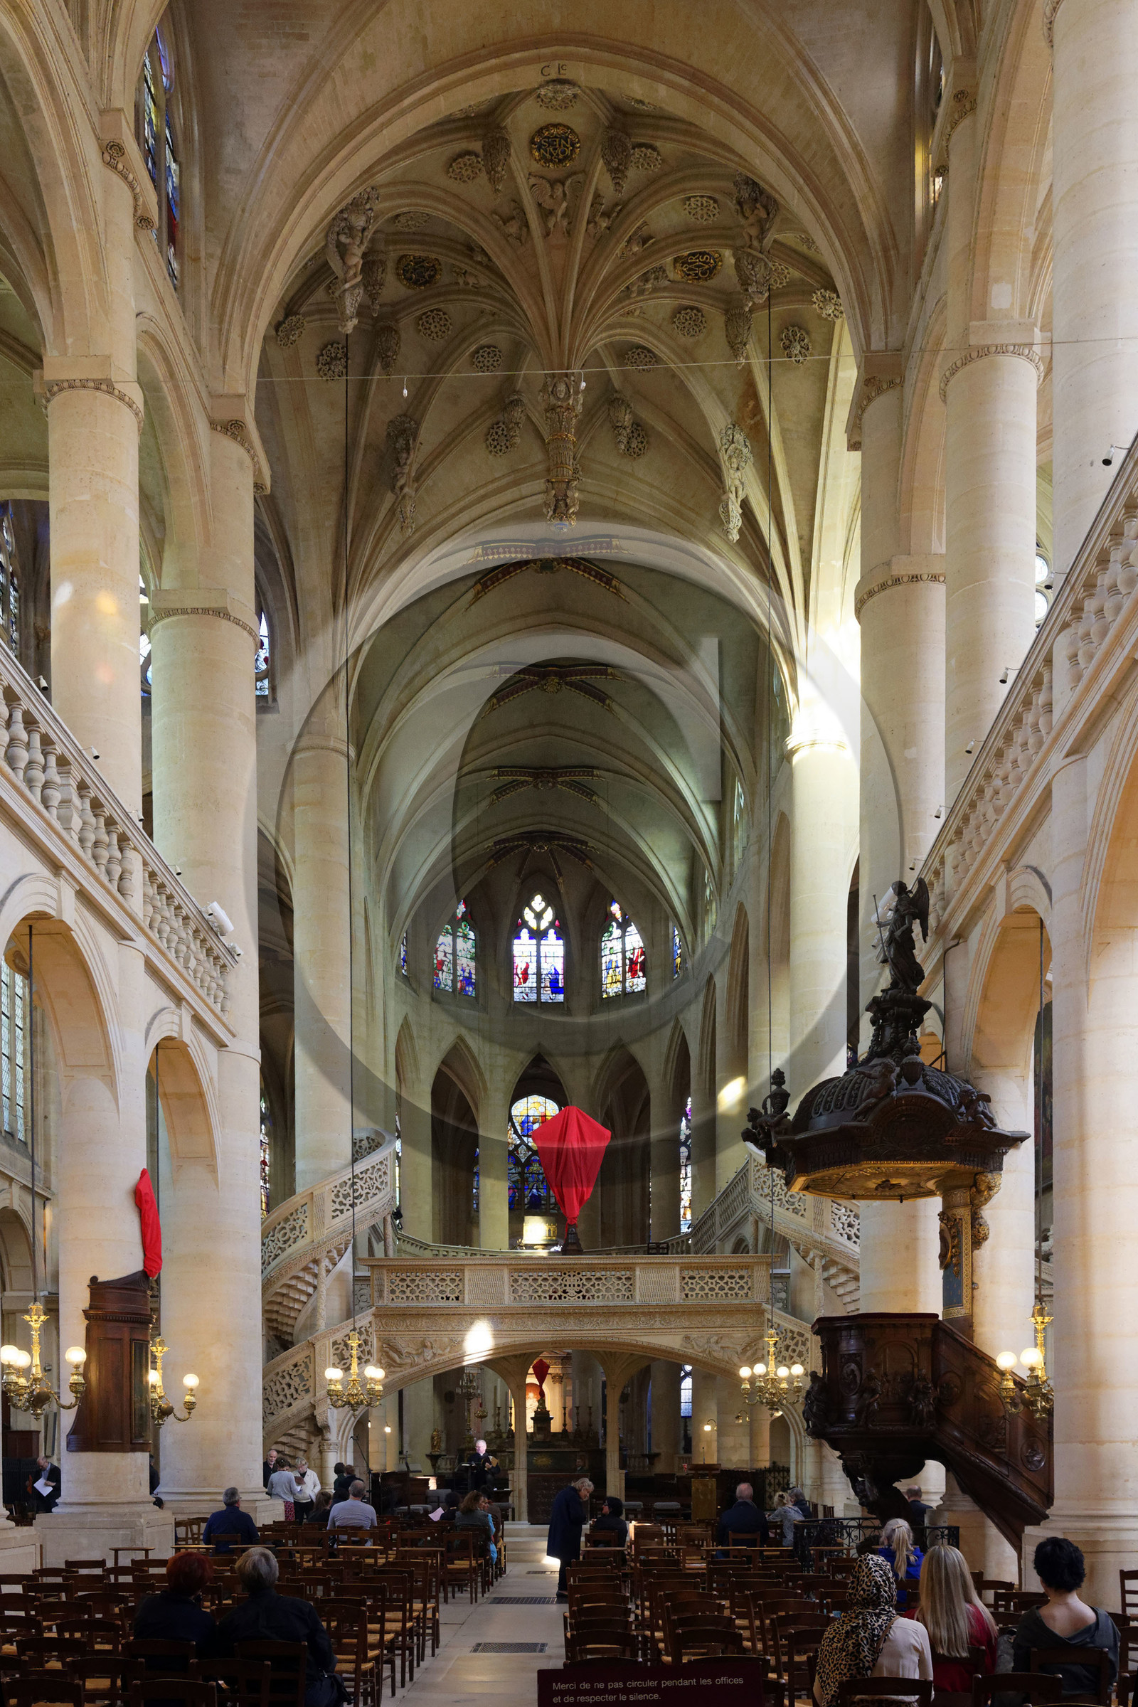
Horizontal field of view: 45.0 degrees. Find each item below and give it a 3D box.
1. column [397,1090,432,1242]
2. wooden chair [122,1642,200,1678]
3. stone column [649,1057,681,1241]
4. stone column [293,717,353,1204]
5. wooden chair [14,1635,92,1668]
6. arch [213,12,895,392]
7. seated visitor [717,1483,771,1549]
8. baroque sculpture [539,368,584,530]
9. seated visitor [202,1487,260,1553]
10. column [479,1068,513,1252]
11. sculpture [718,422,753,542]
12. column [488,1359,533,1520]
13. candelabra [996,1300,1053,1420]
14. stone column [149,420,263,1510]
[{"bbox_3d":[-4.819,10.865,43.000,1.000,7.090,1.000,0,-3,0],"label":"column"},{"bbox_3d":[-2.060,4.380,7.000,0.410,0.880,0.450,0,-4,2],"label":"wooden chair"},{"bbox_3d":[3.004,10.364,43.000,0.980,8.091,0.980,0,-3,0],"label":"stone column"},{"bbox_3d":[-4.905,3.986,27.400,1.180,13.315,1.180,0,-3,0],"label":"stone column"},{"bbox_3d":[-2.633,4.387,7.050,0.410,0.890,0.430,0,0,2],"label":"wooden chair"},{"bbox_3d":[-0.259,-11.514,24.300,12.000,6.700,1.400,0,0,2],"label":"arch"},{"bbox_3d":[2.202,8.717,17.400,0.580,1.360,0.750,0,0,2],"label":"seated visitor"},{"bbox_3d":[-0.127,-7.006,23.800,0.750,2.678,0.750,0,-3,0],"label":"baroque sculpture"},{"bbox_3d":[-3.830,7.890,15.700,0.620,1.360,0.780,0,-4,2],"label":"seated visitor"},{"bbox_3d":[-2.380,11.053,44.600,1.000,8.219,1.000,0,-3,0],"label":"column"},{"bbox_3d":[3.500,-7.830,29.000,0.760,2.530,0.720,-1,-4,19],"label":"sculpture"},{"bbox_3d":[-1.260,12.560,29.500,0.850,3.600,0.800,0,-4,2],"label":"column"},{"bbox_3d":[5.778,6.253,16.900,1.120,1.460,1.120,0,0,2],"label":"candelabra"},{"bbox_3d":[-6.387,1.968,24.300,1.980,19.200,1.980,0,0,2],"label":"stone column"}]

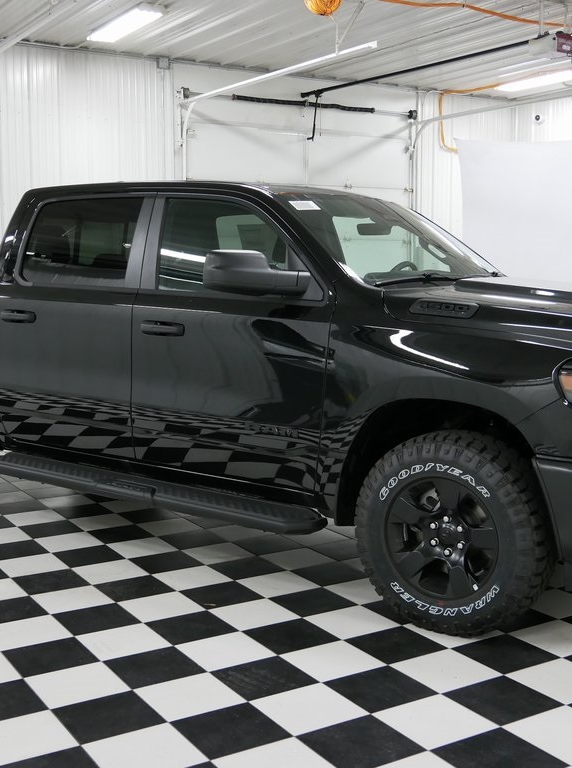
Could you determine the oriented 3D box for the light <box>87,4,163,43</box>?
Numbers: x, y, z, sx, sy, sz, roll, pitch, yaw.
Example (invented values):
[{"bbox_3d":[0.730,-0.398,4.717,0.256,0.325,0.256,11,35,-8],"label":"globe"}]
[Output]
[{"bbox_3d":[-1.422,-3.168,8.859,0.280,0.090,1.260,-4,8,-31],"label":"light"}]

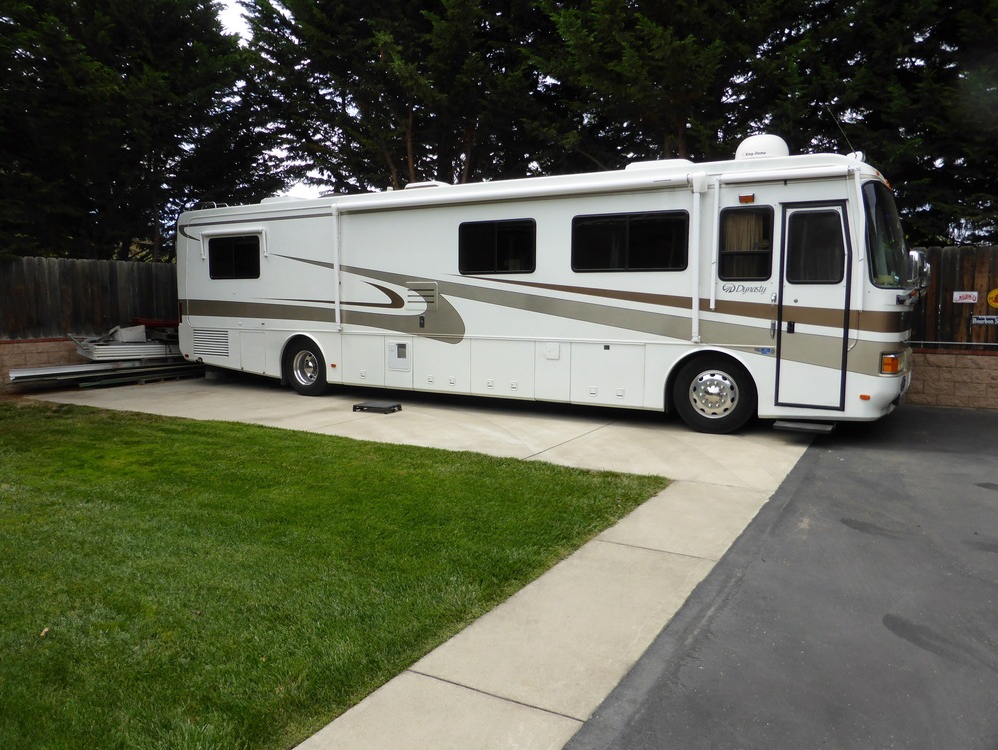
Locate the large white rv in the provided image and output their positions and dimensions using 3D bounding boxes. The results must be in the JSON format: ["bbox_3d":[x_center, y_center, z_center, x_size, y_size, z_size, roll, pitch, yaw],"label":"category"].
[{"bbox_3d":[-0.225,-1.458,11.765,12.240,3.715,2.600,4,7,30],"label":"large white rv"}]

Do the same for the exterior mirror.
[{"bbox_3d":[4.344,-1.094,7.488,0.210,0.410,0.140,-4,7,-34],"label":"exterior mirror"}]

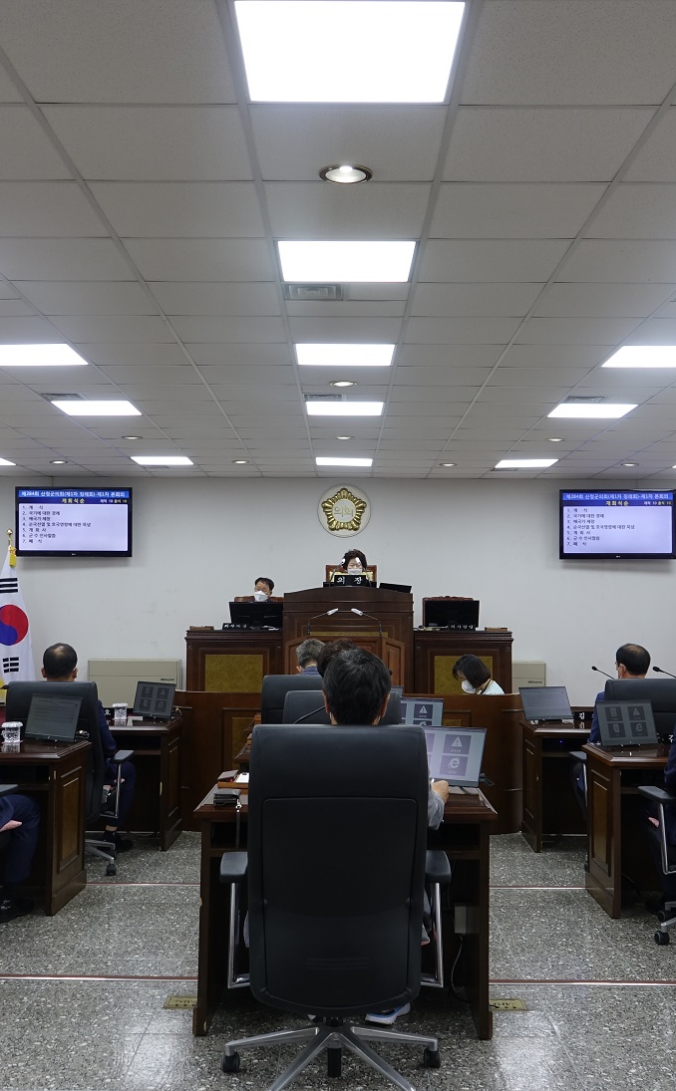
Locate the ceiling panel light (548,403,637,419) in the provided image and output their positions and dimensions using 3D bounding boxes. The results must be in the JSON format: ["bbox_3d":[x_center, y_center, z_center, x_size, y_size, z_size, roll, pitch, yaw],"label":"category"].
[{"bbox_3d":[1.939,-1.031,8.352,0.585,0.040,0.570,0,-3,0],"label":"ceiling panel light"}]

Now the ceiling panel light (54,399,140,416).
[{"bbox_3d":[-1.844,-1.063,8.374,0.600,0.050,0.600,0,-3,0],"label":"ceiling panel light"}]

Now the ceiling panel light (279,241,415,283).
[{"bbox_3d":[0.036,-1.242,4.758,0.585,0.040,0.570,0,-3,0],"label":"ceiling panel light"}]

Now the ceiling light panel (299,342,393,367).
[{"bbox_3d":[0.044,-1.150,6.548,0.595,0.060,0.595,0,-3,0],"label":"ceiling light panel"}]

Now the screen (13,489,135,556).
[{"bbox_3d":[-3.030,-0.263,12.544,1.340,0.800,0.080,0,0,0],"label":"screen"}]

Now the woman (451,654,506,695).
[{"bbox_3d":[1.048,1.404,7.933,0.650,1.200,0.500,3,-4,-41],"label":"woman"}]

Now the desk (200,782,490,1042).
[{"bbox_3d":[0.028,1.290,3.931,1.020,0.738,0.545,0,-3,1],"label":"desk"}]

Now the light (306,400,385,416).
[{"bbox_3d":[0.054,-1.049,8.332,0.580,0.045,0.580,0,-3,0],"label":"light"}]

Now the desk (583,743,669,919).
[{"bbox_3d":[1.776,1.385,5.337,1.020,0.738,0.545,0,-3,-1],"label":"desk"}]

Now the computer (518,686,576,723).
[{"bbox_3d":[1.345,1.007,6.978,0.310,0.230,0.180,1,-4,-14],"label":"computer"}]

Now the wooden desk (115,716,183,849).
[{"bbox_3d":[-1.563,1.556,7.119,1.020,0.750,0.590,0,-3,0],"label":"wooden desk"}]

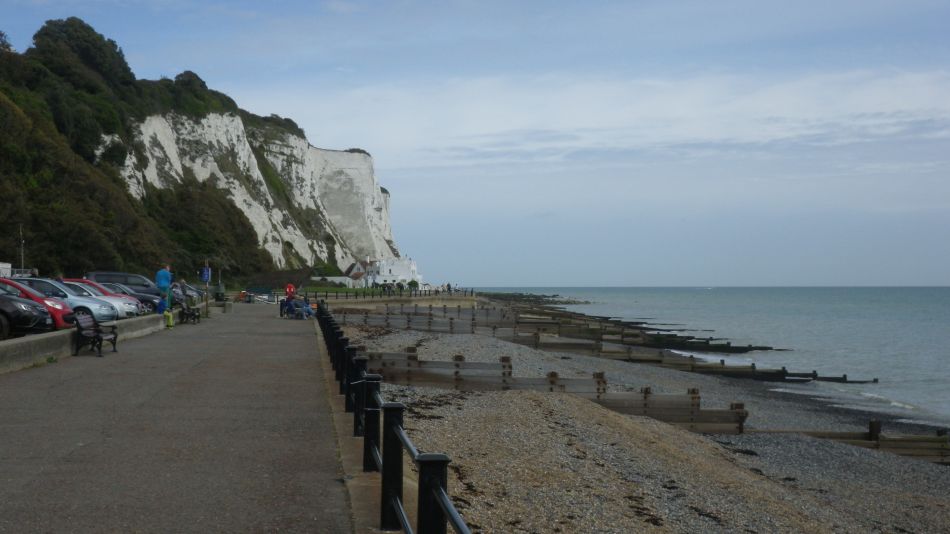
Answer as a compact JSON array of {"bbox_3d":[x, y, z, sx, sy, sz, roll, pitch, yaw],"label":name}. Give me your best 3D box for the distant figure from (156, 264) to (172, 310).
[{"bbox_3d":[-11.231,0.799,38.192,0.380,1.720,0.520,1,-1,-37],"label":"distant figure"}]

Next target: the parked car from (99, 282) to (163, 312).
[{"bbox_3d":[-14.075,1.276,40.458,4.400,1.410,1.780,0,-1,-9],"label":"parked car"}]

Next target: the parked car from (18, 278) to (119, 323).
[{"bbox_3d":[-12.849,1.082,31.471,4.250,1.480,1.770,0,-1,-9],"label":"parked car"}]

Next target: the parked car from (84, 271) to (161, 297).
[{"bbox_3d":[-16.331,1.159,50.162,4.400,1.830,1.860,0,-1,-9],"label":"parked car"}]

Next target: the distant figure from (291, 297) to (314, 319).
[{"bbox_3d":[-8.023,1.935,49.173,1.050,1.060,0.600,0,-1,15],"label":"distant figure"}]

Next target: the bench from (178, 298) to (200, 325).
[{"bbox_3d":[-11.747,1.930,43.572,0.650,0.860,1.700,0,-1,-9],"label":"bench"}]

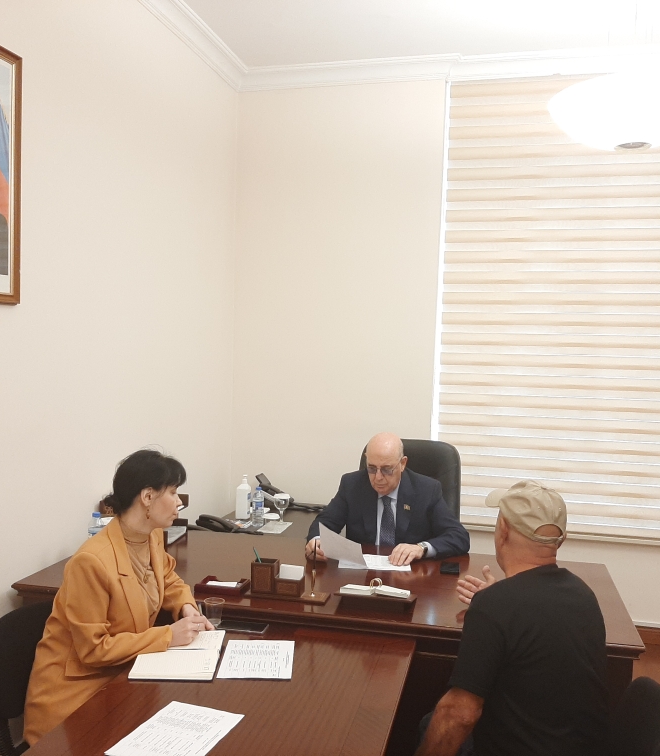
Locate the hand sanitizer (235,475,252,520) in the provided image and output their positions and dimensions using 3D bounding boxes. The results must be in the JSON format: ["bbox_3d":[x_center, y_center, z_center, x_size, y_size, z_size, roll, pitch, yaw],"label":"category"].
[{"bbox_3d":[-0.466,0.634,4.054,0.070,0.245,0.085,3,3,29],"label":"hand sanitizer"}]

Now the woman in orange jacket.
[{"bbox_3d":[-0.643,0.912,2.327,0.700,1.310,0.510,3,3,22],"label":"woman in orange jacket"}]

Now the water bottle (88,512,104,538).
[{"bbox_3d":[-0.942,0.646,3.049,0.064,0.210,0.064,2,3,14],"label":"water bottle"}]

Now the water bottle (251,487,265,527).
[{"bbox_3d":[-0.372,0.662,3.931,0.062,0.205,0.062,2,3,14],"label":"water bottle"}]

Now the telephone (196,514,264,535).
[{"bbox_3d":[-0.510,0.720,3.845,0.230,0.090,0.180,3,3,24],"label":"telephone"}]

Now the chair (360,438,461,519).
[{"bbox_3d":[0.341,0.929,3.688,0.660,1.200,0.700,2,3,14],"label":"chair"}]

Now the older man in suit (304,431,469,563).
[{"bbox_3d":[0.297,0.893,3.471,0.680,1.290,0.780,2,3,12],"label":"older man in suit"}]

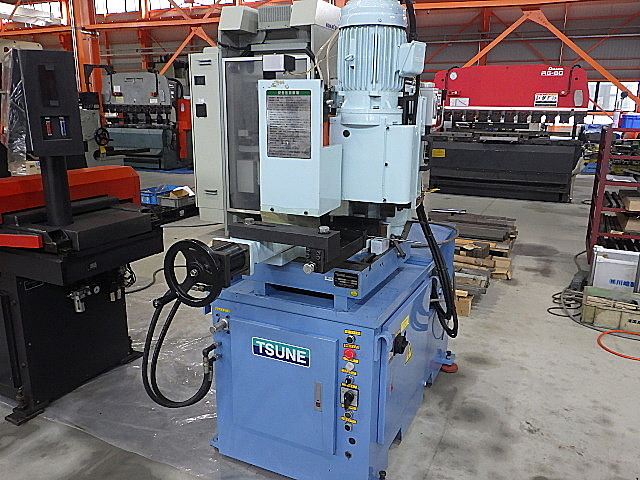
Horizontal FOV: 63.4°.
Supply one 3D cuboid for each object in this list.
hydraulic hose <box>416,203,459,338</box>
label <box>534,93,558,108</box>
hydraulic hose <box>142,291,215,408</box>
[{"bbox_3d":[0.594,0.175,2.557,0.217,0.696,0.174,7,16,25],"label":"hydraulic hose"},{"bbox_3d":[3.624,-2.229,8.272,0.358,0.209,0.006,8,16,26],"label":"label"},{"bbox_3d":[-0.597,0.456,2.140,0.362,0.515,0.145,7,16,25],"label":"hydraulic hose"}]

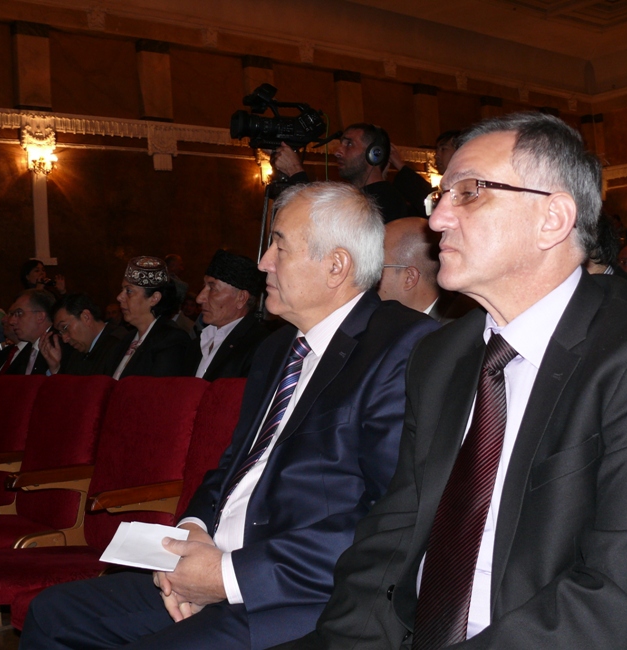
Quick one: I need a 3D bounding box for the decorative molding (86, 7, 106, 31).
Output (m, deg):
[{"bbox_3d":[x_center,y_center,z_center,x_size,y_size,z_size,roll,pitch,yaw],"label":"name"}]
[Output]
[{"bbox_3d":[-2.925,-4.131,11.815,0.237,0.301,0.120,-4,1,-40],"label":"decorative molding"}]

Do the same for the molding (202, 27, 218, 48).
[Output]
[{"bbox_3d":[-1.525,-4.256,12.976,0.237,0.301,0.120,-4,1,-40],"label":"molding"}]

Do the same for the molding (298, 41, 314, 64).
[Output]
[{"bbox_3d":[-0.113,-4.398,14.147,0.237,0.301,0.120,-4,1,-40],"label":"molding"}]

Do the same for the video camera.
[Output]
[{"bbox_3d":[-0.128,-0.781,3.300,0.340,0.215,0.170,-4,1,-16],"label":"video camera"}]

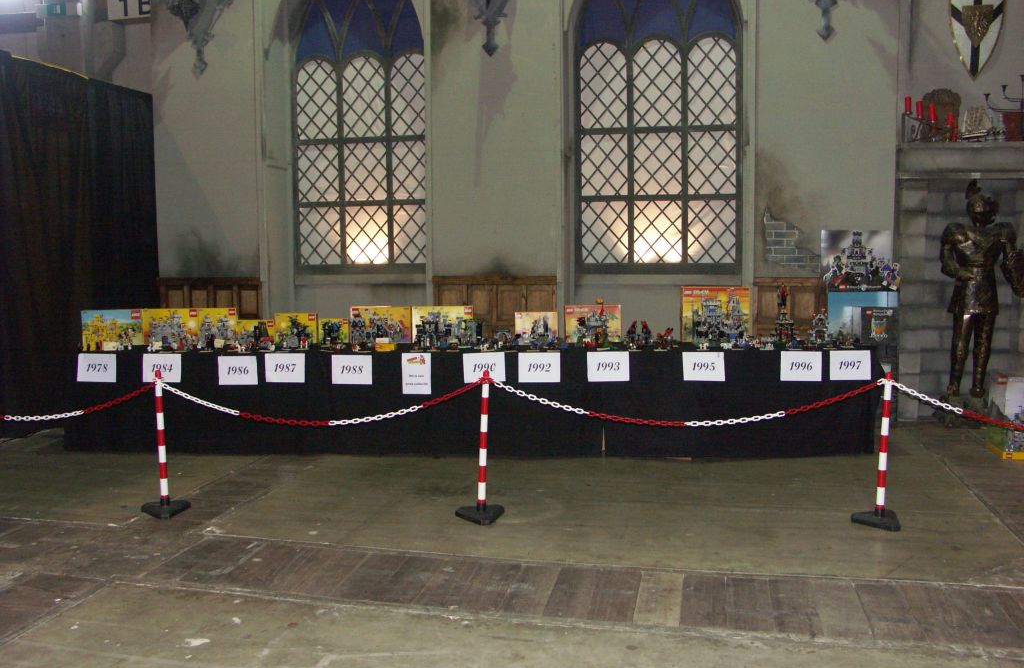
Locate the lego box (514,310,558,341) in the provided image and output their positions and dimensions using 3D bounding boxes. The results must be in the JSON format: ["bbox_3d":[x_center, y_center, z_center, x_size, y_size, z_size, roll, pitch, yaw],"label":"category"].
[{"bbox_3d":[0.197,-0.054,6.810,0.344,0.246,0.060,0,5,3],"label":"lego box"}]

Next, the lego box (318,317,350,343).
[{"bbox_3d":[-1.429,-0.027,6.930,0.239,0.205,0.060,0,5,3],"label":"lego box"}]

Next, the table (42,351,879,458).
[{"bbox_3d":[-0.378,0.485,6.600,5.980,0.770,0.760,0,5,3],"label":"table"}]

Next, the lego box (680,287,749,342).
[{"bbox_3d":[1.617,-0.156,6.825,0.527,0.440,0.090,0,5,3],"label":"lego box"}]

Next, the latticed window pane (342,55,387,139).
[{"bbox_3d":[-1.542,-2.473,8.971,0.487,0.840,0.050,1,5,12],"label":"latticed window pane"}]

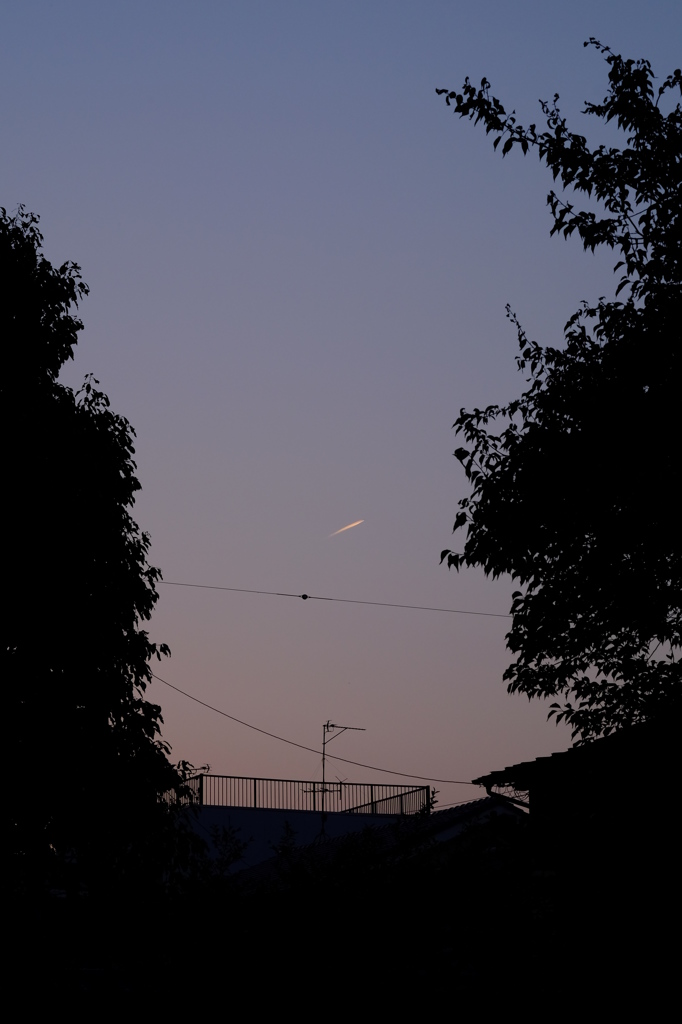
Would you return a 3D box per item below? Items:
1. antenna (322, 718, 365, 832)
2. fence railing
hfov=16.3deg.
[{"bbox_3d":[0.063,6.208,55.478,1.200,2.650,0.420,9,-16,-32],"label":"antenna"},{"bbox_3d":[-1.758,8.424,67.947,6.796,0.840,5.400,7,-15,-23],"label":"fence railing"}]

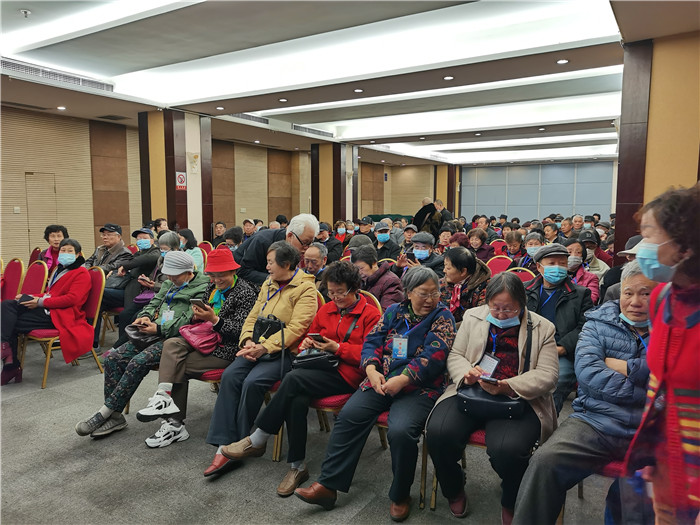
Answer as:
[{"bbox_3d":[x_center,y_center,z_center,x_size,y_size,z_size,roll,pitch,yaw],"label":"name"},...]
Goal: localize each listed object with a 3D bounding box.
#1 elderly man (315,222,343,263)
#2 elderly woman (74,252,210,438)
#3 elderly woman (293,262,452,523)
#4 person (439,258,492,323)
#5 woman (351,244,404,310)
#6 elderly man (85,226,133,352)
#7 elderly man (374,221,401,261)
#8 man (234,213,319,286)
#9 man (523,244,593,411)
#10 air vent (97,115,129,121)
[{"bbox_3d":[-0.273,0.150,6.862,0.540,1.290,0.800,4,6,33],"label":"elderly man"},{"bbox_3d":[-1.418,0.516,3.735,0.550,1.150,0.900,4,6,33],"label":"elderly woman"},{"bbox_3d":[0.201,0.601,2.724,0.600,1.170,0.840,3,6,30],"label":"elderly woman"},{"bbox_3d":[0.600,0.497,3.280,0.530,1.210,0.770,4,7,38],"label":"person"},{"bbox_3d":[0.272,0.473,3.974,0.800,1.190,0.540,-5,7,-41],"label":"woman"},{"bbox_3d":[-2.740,0.223,6.050,0.560,1.300,0.750,3,7,31],"label":"elderly man"},{"bbox_3d":[0.370,0.188,6.360,0.550,1.290,0.770,3,7,31],"label":"elderly man"},{"bbox_3d":[-0.556,0.332,4.194,0.820,1.430,0.520,4,6,33],"label":"man"},{"bbox_3d":[1.230,0.509,3.470,0.550,1.220,0.800,3,7,31],"label":"man"},{"bbox_3d":[-4.079,-2.490,9.416,0.420,0.050,0.420,3,7,31],"label":"air vent"}]

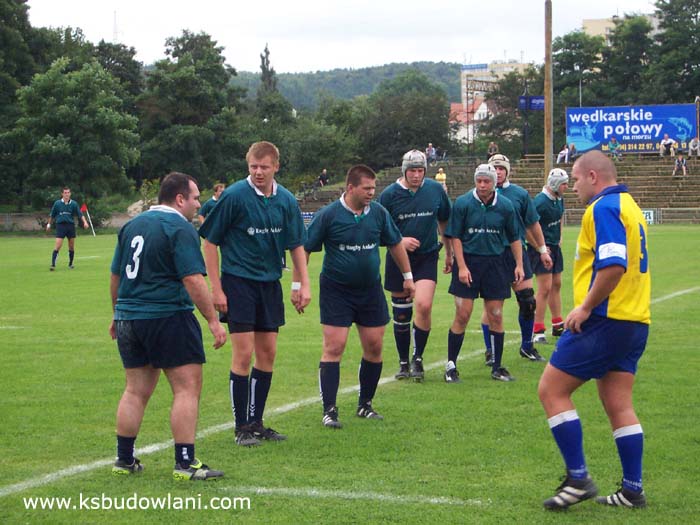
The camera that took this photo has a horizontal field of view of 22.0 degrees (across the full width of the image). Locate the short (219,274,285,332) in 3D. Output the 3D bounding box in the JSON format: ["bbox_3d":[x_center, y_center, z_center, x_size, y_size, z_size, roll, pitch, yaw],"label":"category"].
[{"bbox_3d":[-0.604,0.238,11.150,0.400,0.400,0.300,-1,2,-18],"label":"short"}]

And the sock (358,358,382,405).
[{"bbox_3d":[0.140,0.815,12.270,0.145,0.310,0.145,5,2,-26],"label":"sock"}]

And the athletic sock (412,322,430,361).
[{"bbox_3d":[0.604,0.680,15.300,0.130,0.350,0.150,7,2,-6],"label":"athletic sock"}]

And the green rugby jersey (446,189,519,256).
[{"bbox_3d":[1.130,-0.345,15.350,0.650,0.600,0.360,0,2,0],"label":"green rugby jersey"}]

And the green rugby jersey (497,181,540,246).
[{"bbox_3d":[1.398,-0.440,16.500,0.620,0.660,0.340,0,5,-5],"label":"green rugby jersey"}]

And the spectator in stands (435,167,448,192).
[{"bbox_3d":[4.627,-4.146,91.000,0.600,1.300,0.750,0,2,-5],"label":"spectator in stands"}]

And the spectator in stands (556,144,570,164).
[{"bbox_3d":[11.824,-6.001,100.000,0.500,1.120,0.680,2,3,37],"label":"spectator in stands"}]

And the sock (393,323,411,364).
[{"bbox_3d":[0.439,0.682,15.350,0.140,0.350,0.150,0,2,0],"label":"sock"}]

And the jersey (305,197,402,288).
[{"bbox_3d":[0.020,-0.137,12.050,0.620,0.630,0.380,-1,7,-20],"label":"jersey"}]

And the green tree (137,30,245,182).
[{"bbox_3d":[-9.926,-9.459,112.000,6.800,10.200,6.500,0,2,0],"label":"green tree"}]

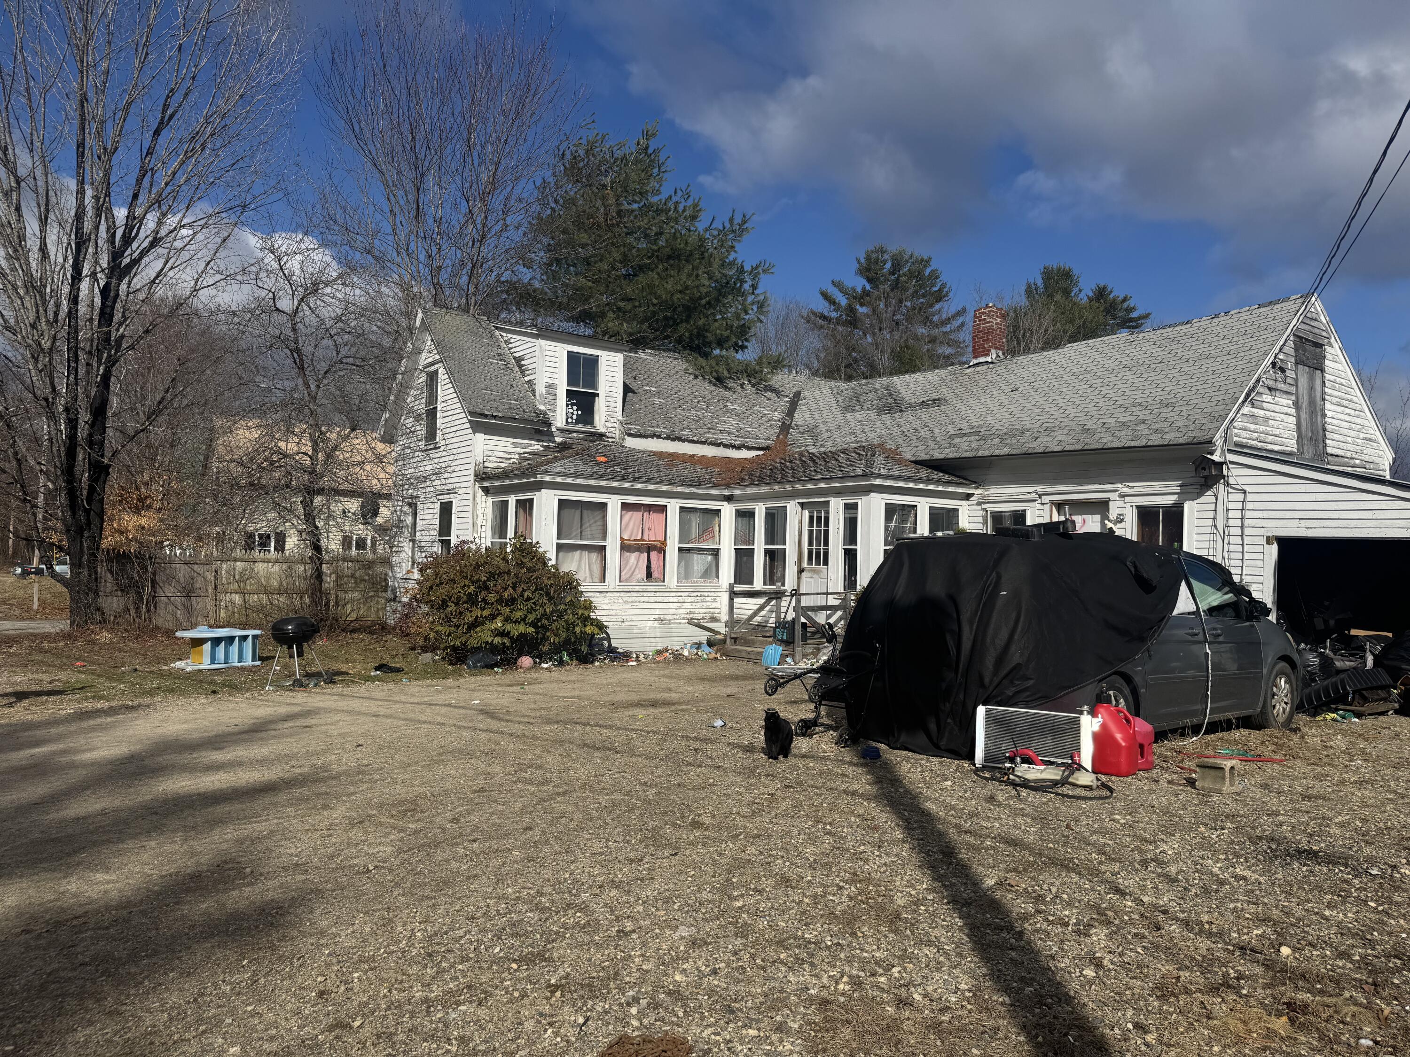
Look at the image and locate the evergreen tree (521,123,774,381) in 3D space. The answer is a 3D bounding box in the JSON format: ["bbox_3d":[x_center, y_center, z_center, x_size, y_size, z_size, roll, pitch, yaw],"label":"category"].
[{"bbox_3d":[-1.581,-4.217,26.167,7.300,13.200,7.300,1,-2,0],"label":"evergreen tree"}]

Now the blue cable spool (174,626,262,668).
[{"bbox_3d":[-6.616,1.618,13.300,1.050,0.530,0.820,3,-3,-38],"label":"blue cable spool"}]

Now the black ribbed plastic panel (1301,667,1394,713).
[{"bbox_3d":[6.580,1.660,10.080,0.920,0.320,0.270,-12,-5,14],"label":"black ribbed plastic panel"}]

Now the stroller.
[{"bbox_3d":[0.973,1.289,8.225,0.760,1.020,0.580,3,-3,-37],"label":"stroller"}]

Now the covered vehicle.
[{"bbox_3d":[3.576,1.016,8.952,5.120,1.760,1.980,3,-3,-38],"label":"covered vehicle"}]

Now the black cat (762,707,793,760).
[{"bbox_3d":[0.551,1.540,7.350,0.190,0.370,0.340,1,-2,18],"label":"black cat"}]

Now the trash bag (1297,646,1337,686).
[{"bbox_3d":[6.810,1.590,10.900,0.500,0.500,0.500,1,-2,0],"label":"trash bag"}]

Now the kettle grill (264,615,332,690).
[{"bbox_3d":[-4.705,1.432,11.300,0.700,0.850,0.660,2,-2,-20],"label":"kettle grill"}]

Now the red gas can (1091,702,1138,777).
[{"bbox_3d":[2.913,1.496,6.950,0.280,0.520,0.250,-1,-3,40],"label":"red gas can"}]

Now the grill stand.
[{"bbox_3d":[-4.584,1.497,11.036,0.720,0.560,0.600,1,-2,0],"label":"grill stand"}]

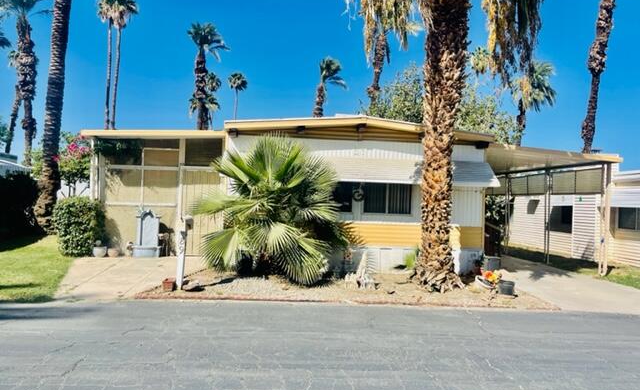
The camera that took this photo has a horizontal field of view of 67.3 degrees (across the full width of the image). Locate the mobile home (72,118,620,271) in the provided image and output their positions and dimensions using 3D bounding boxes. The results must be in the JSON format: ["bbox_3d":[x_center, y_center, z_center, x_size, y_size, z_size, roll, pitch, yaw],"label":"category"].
[{"bbox_3d":[-0.018,0.091,14.836,11.800,3.150,11.000,1,-1,-5],"label":"mobile home"}]

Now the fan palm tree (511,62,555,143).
[{"bbox_3d":[13.261,-3.103,29.949,2.800,10.460,2.800,1,-1,-5],"label":"fan palm tree"}]

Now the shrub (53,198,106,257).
[{"bbox_3d":[-6.021,0.777,11.993,1.300,1.430,1.300,1,-1,-5],"label":"shrub"}]

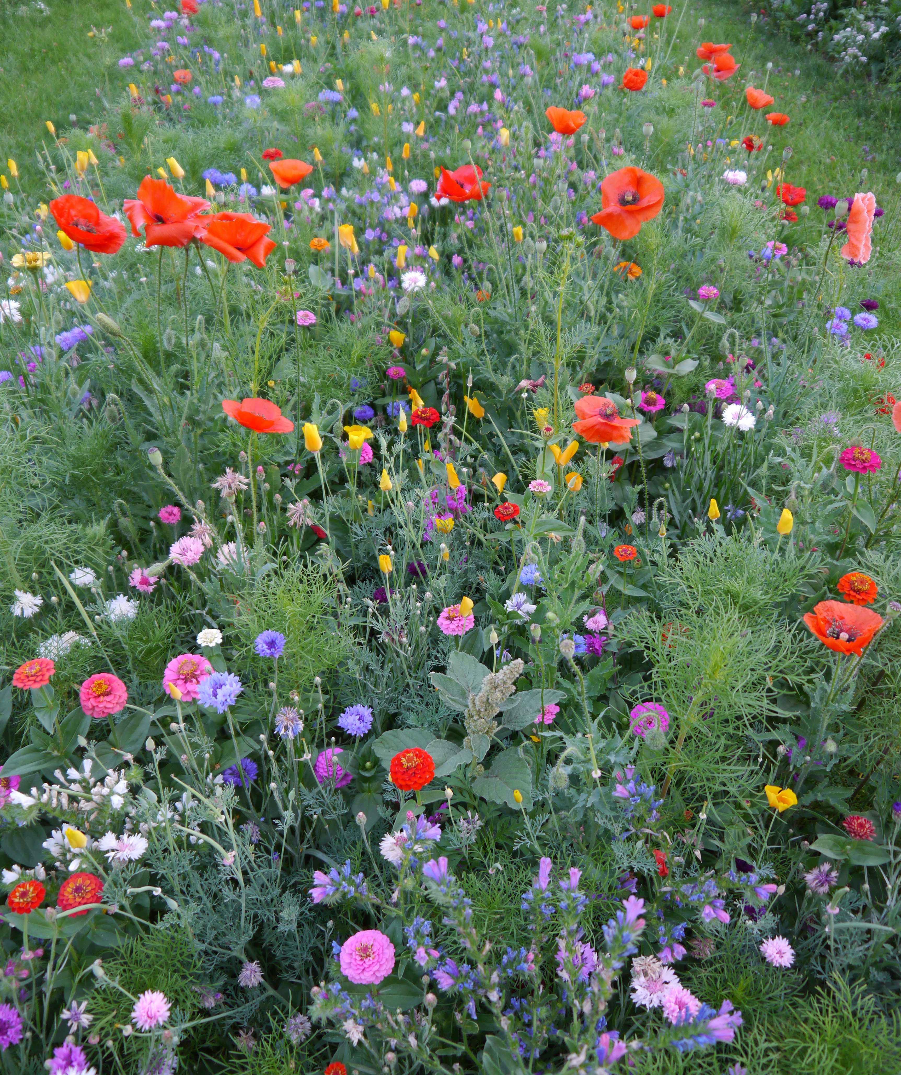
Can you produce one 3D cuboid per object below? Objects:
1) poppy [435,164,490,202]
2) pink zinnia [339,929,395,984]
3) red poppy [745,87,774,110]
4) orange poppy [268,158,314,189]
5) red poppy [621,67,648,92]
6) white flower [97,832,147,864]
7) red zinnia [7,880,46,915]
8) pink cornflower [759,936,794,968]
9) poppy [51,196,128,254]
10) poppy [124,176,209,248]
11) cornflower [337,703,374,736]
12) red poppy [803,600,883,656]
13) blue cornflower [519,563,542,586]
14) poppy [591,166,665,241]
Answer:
[{"bbox_3d":[0.020,-0.573,1.570,0.086,0.050,0.086,3,46,-1],"label":"poppy"},{"bbox_3d":[-0.098,0.496,1.150,0.066,0.033,0.066,0,43,0],"label":"pink zinnia"},{"bbox_3d":[0.748,-1.063,2.350,0.065,0.046,0.062,11,41,13],"label":"red poppy"},{"bbox_3d":[-0.294,-0.666,1.780,0.082,0.040,0.075,-6,47,-7],"label":"orange poppy"},{"bbox_3d":[0.474,-1.178,2.500,0.062,0.048,0.060,7,40,8],"label":"red poppy"},{"bbox_3d":[-0.372,0.351,1.100,0.056,0.030,0.050,-23,35,-24],"label":"white flower"},{"bbox_3d":[-0.488,0.414,1.120,0.043,0.022,0.042,0,49,0],"label":"red zinnia"},{"bbox_3d":[0.400,0.507,1.190,0.043,0.032,0.043,0,45,0],"label":"pink cornflower"},{"bbox_3d":[-0.452,-0.389,1.210,0.099,0.045,0.099,1,54,-27],"label":"poppy"},{"bbox_3d":[-0.381,-0.435,1.300,0.106,0.068,0.095,-11,41,-13],"label":"poppy"},{"bbox_3d":[-0.118,0.224,1.190,0.044,0.033,0.044,-10,46,-3],"label":"cornflower"},{"bbox_3d":[0.456,0.106,1.130,0.092,0.046,0.092,22,50,21],"label":"red poppy"},{"bbox_3d":[0.103,0.047,1.250,0.032,0.024,0.031,4,40,5],"label":"blue cornflower"},{"bbox_3d":[0.233,-0.437,1.270,0.092,0.088,0.050,7,-2,8],"label":"poppy"}]

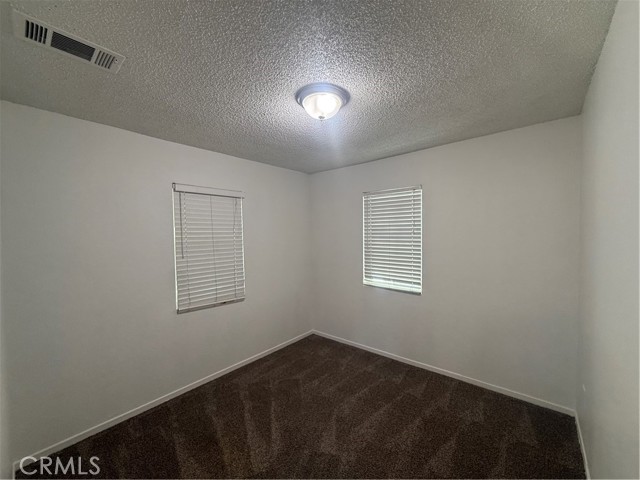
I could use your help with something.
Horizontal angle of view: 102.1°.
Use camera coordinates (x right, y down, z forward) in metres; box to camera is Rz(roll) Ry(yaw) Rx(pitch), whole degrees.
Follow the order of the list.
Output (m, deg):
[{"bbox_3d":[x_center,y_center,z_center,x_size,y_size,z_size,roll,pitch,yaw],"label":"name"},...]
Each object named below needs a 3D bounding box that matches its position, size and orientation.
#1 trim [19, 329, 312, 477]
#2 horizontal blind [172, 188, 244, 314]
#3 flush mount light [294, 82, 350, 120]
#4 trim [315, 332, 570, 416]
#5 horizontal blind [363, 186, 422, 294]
[{"bbox_3d":[-1.065,1.460,2.845,0.016,0.058,2.970,0,2,40],"label":"trim"},{"bbox_3d":[-1.133,0.082,2.763,0.060,1.235,0.755,0,2,40],"label":"horizontal blind"},{"bbox_3d":[0.021,-0.868,1.708,0.364,0.149,0.364,-1,2,0],"label":"flush mount light"},{"bbox_3d":[0.985,1.417,3.045,2.888,0.058,0.016,0,2,40],"label":"trim"},{"bbox_3d":[0.839,-0.004,3.106,0.755,1.220,0.060,0,2,40],"label":"horizontal blind"}]

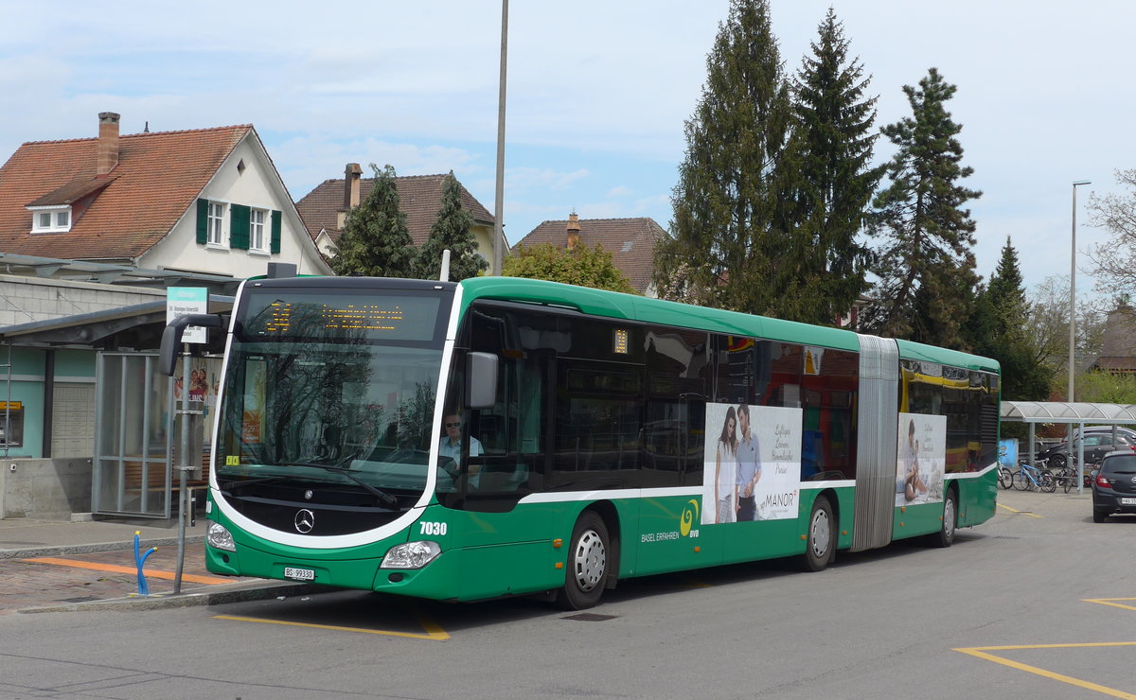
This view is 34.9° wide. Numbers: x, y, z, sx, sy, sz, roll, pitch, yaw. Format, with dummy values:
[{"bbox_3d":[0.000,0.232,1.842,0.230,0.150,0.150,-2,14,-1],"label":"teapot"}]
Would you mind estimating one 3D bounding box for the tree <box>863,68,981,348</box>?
[{"bbox_3d":[17.276,-4.193,87.726,5.871,19.093,5.871,1,-2,33],"label":"tree"}]

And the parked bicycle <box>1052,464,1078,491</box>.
[{"bbox_3d":[15.832,4.009,57.514,0.550,1.000,1.680,3,-2,-36],"label":"parked bicycle"}]

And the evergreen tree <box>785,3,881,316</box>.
[{"bbox_3d":[11.530,-5.202,80.708,5.314,20.329,5.314,1,-2,33],"label":"evergreen tree"}]

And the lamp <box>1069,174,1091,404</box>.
[{"bbox_3d":[16.642,-0.574,58.721,0.680,9.904,0.250,1,-2,33],"label":"lamp"}]

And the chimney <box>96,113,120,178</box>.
[{"bbox_3d":[-16.240,-7.239,64.005,0.500,2.119,0.600,1,-2,33],"label":"chimney"}]

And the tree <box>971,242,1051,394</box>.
[{"bbox_3d":[23.083,-0.098,94.832,4.753,11.721,4.753,1,-2,33],"label":"tree"}]

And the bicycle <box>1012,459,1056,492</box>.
[{"bbox_3d":[14.494,3.897,56.015,0.550,1.030,1.680,3,-2,-36],"label":"bicycle"}]

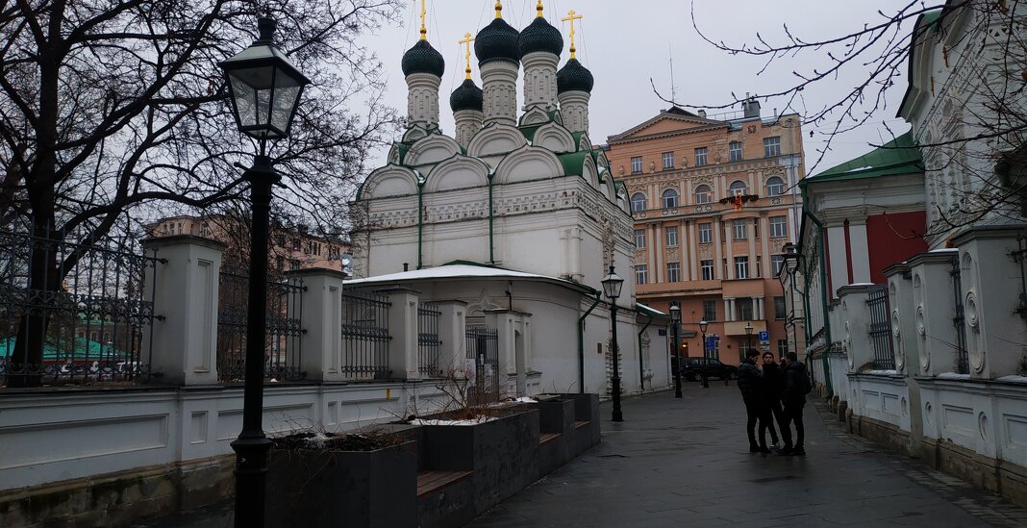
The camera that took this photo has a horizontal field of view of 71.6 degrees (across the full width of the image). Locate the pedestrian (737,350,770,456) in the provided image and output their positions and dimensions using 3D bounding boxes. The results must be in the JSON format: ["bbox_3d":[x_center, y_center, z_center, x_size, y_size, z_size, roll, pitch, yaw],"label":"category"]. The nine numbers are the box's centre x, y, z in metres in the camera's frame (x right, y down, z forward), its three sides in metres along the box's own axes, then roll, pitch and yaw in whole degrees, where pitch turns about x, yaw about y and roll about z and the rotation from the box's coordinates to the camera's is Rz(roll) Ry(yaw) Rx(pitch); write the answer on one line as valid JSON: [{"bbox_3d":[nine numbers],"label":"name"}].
[{"bbox_3d":[4.265,2.408,12.627,0.450,1.770,0.520,1,-8,-12],"label":"pedestrian"}]

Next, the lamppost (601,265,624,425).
[{"bbox_3d":[2.794,2.179,19.718,0.490,4.236,0.490,-4,-8,22],"label":"lamppost"}]

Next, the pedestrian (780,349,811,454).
[{"bbox_3d":[4.814,2.363,12.200,0.480,1.720,0.520,-3,-8,14],"label":"pedestrian"}]

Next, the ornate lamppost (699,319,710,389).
[{"bbox_3d":[11.682,5.408,43.473,0.480,4.236,0.480,-4,-8,20],"label":"ornate lamppost"}]

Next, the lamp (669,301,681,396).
[{"bbox_3d":[7.285,3.784,31.732,0.480,4.236,0.480,-4,-8,20],"label":"lamp"}]

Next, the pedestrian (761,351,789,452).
[{"bbox_3d":[4.709,2.455,12.911,0.520,1.740,0.420,-1,-8,3],"label":"pedestrian"}]

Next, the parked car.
[{"bbox_3d":[16.331,8.577,58.000,4.650,1.720,1.850,-1,-8,1],"label":"parked car"}]

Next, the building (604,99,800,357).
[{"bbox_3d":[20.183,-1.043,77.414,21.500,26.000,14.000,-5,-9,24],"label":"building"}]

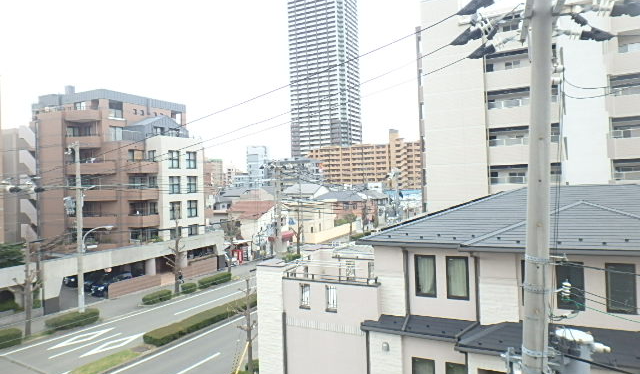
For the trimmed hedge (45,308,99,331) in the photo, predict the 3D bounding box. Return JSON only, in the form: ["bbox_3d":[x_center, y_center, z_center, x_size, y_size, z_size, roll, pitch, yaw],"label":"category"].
[{"bbox_3d":[-18.979,10.140,32.805,1.600,0.700,3.300,-2,-1,28],"label":"trimmed hedge"}]

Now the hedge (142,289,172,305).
[{"bbox_3d":[-15.027,10.156,39.652,1.400,0.630,2.700,-2,-1,28],"label":"hedge"}]

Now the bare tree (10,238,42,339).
[{"bbox_3d":[-20.737,7.086,30.110,1.500,6.830,1.500,-2,-1,28],"label":"bare tree"}]

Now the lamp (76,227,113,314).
[{"bbox_3d":[-16.575,6.364,30.939,3.100,7.100,0.400,-2,0,29],"label":"lamp"}]

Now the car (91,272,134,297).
[{"bbox_3d":[-19.323,9.309,41.000,1.740,1.580,4.400,-2,0,29],"label":"car"}]

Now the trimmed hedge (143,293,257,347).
[{"bbox_3d":[-8.354,9.920,32.910,1.700,0.670,11.600,-2,-1,28],"label":"trimmed hedge"}]

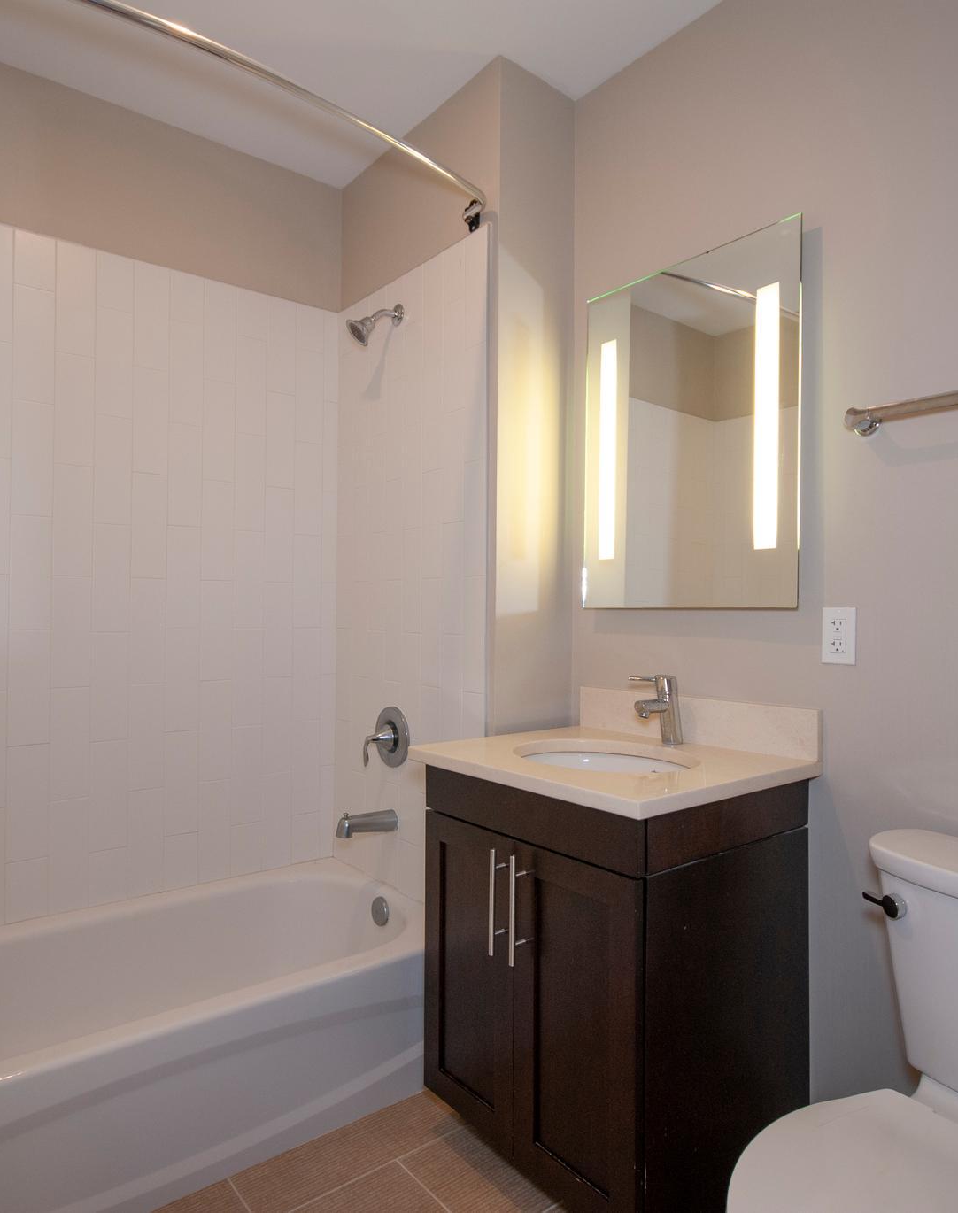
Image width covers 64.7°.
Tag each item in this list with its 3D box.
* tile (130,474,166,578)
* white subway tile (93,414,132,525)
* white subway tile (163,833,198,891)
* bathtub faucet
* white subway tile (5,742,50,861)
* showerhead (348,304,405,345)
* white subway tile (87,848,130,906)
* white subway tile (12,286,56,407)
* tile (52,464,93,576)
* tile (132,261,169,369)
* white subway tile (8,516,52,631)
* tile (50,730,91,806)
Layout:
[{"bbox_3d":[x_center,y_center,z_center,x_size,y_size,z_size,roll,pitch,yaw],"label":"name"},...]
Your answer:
[{"bbox_3d":[-0.964,-0.234,2.212,0.098,0.305,0.009,1,-1,-36],"label":"tile"},{"bbox_3d":[-1.043,-0.386,2.155,0.098,0.305,0.009,1,-1,-36],"label":"white subway tile"},{"bbox_3d":[-0.892,0.761,2.268,0.098,0.156,0.010,1,-1,-37],"label":"white subway tile"},{"bbox_3d":[-0.330,0.640,2.245,0.178,0.075,0.060,1,-1,-38],"label":"bathtub faucet"},{"bbox_3d":[-1.208,0.525,2.030,0.098,0.305,0.009,1,-1,-36],"label":"white subway tile"},{"bbox_3d":[-0.316,-0.847,2.263,0.175,0.157,0.086,1,-1,-38],"label":"showerhead"},{"bbox_3d":[-1.050,0.763,2.148,0.099,0.159,0.009,1,0,-37],"label":"white subway tile"},{"bbox_3d":[-1.195,-0.698,2.031,0.099,0.305,0.009,1,0,-37],"label":"white subway tile"},{"bbox_3d":[-1.120,-0.234,2.090,0.099,0.305,0.009,1,0,-37],"label":"tile"},{"bbox_3d":[-0.960,-0.848,2.218,0.098,0.305,0.009,1,-1,-36],"label":"tile"},{"bbox_3d":[-1.209,-0.090,2.043,0.098,0.307,0.010,1,-1,-38],"label":"white subway tile"},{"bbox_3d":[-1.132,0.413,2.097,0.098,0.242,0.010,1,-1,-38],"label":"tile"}]

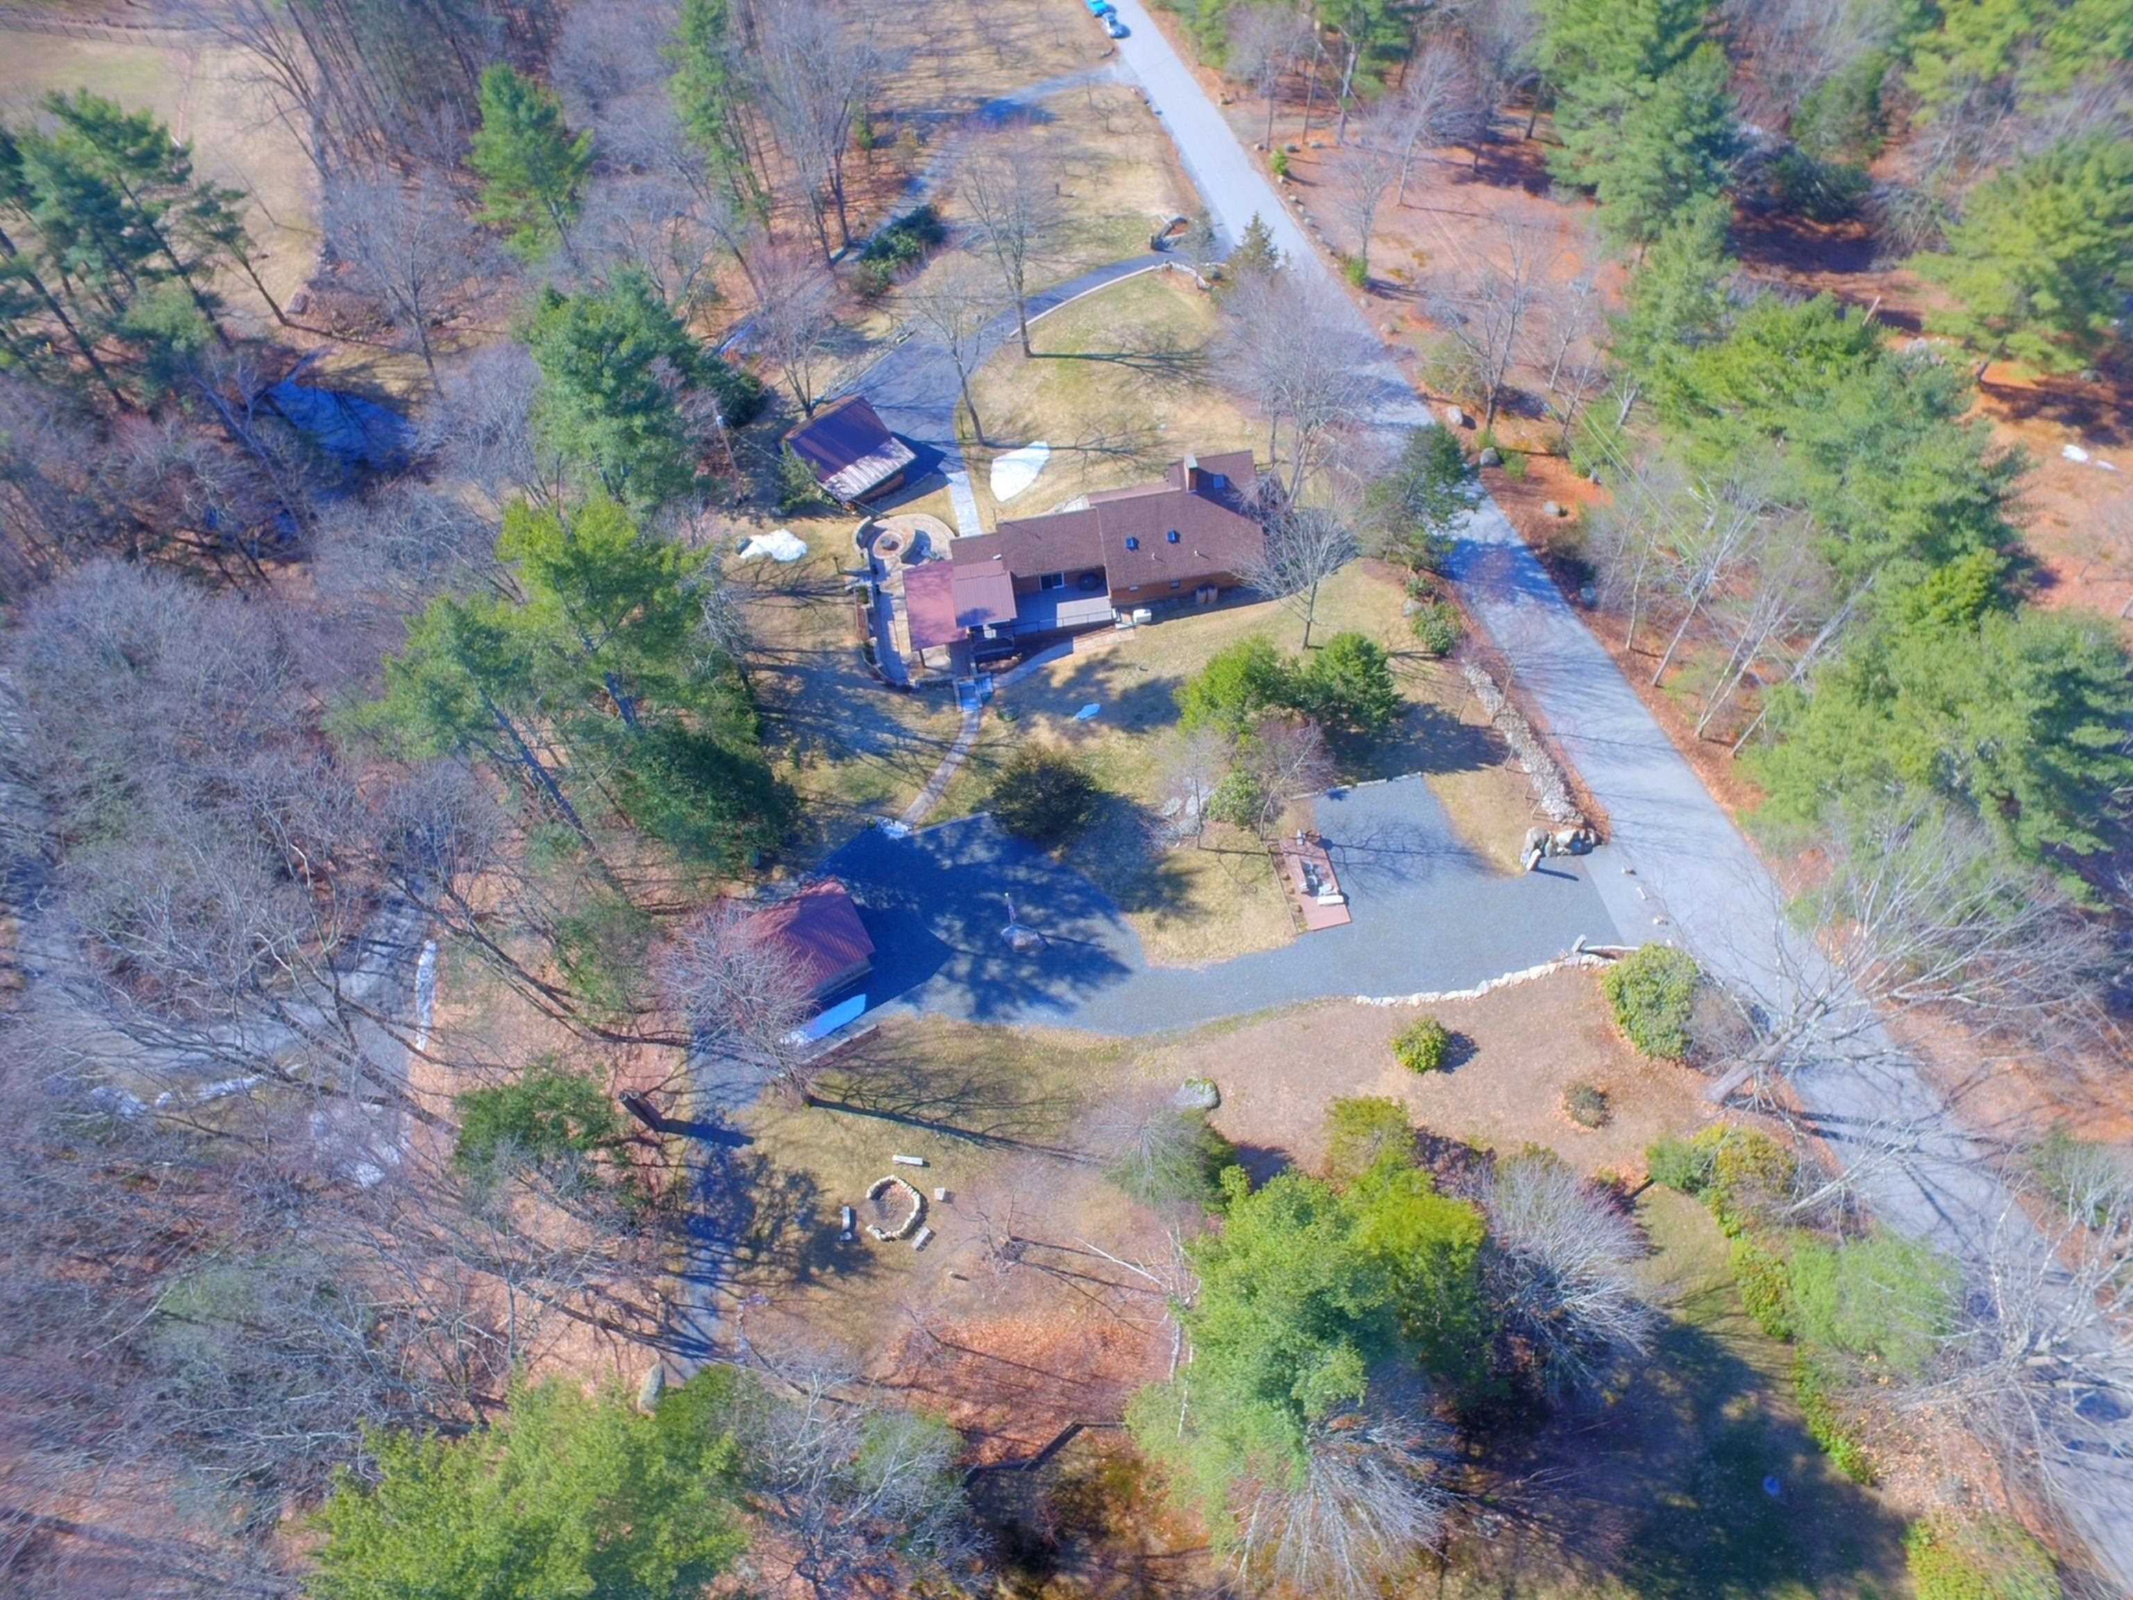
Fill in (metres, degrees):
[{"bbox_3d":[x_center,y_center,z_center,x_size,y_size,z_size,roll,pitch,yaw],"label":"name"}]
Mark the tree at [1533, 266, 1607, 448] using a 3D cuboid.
[{"bbox_3d":[34.923,-29.682,84.557,4.200,12.800,4.200,-6,55,0],"label":"tree"}]

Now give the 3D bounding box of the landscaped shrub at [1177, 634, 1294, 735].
[{"bbox_3d":[10.500,-7.100,75.800,6.900,5.100,6.900,-5,53,0],"label":"landscaped shrub"}]

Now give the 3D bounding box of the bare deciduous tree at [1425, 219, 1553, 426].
[{"bbox_3d":[31.000,-34.500,91.400,8.700,16.300,8.700,-5,53,0],"label":"bare deciduous tree"}]

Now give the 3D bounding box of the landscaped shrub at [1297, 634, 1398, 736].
[{"bbox_3d":[17.300,-7.300,75.200,6.100,5.800,6.100,-5,53,0],"label":"landscaped shrub"}]

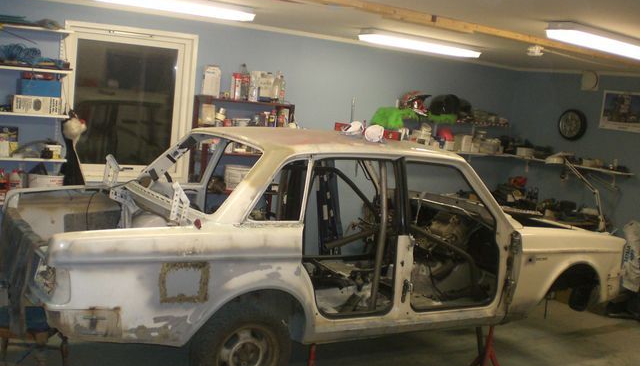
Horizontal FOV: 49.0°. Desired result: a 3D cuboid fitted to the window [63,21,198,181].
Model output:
[{"bbox_3d":[-1.626,-0.685,5.980,1.150,1.290,0.100,1,8,-34],"label":"window"}]

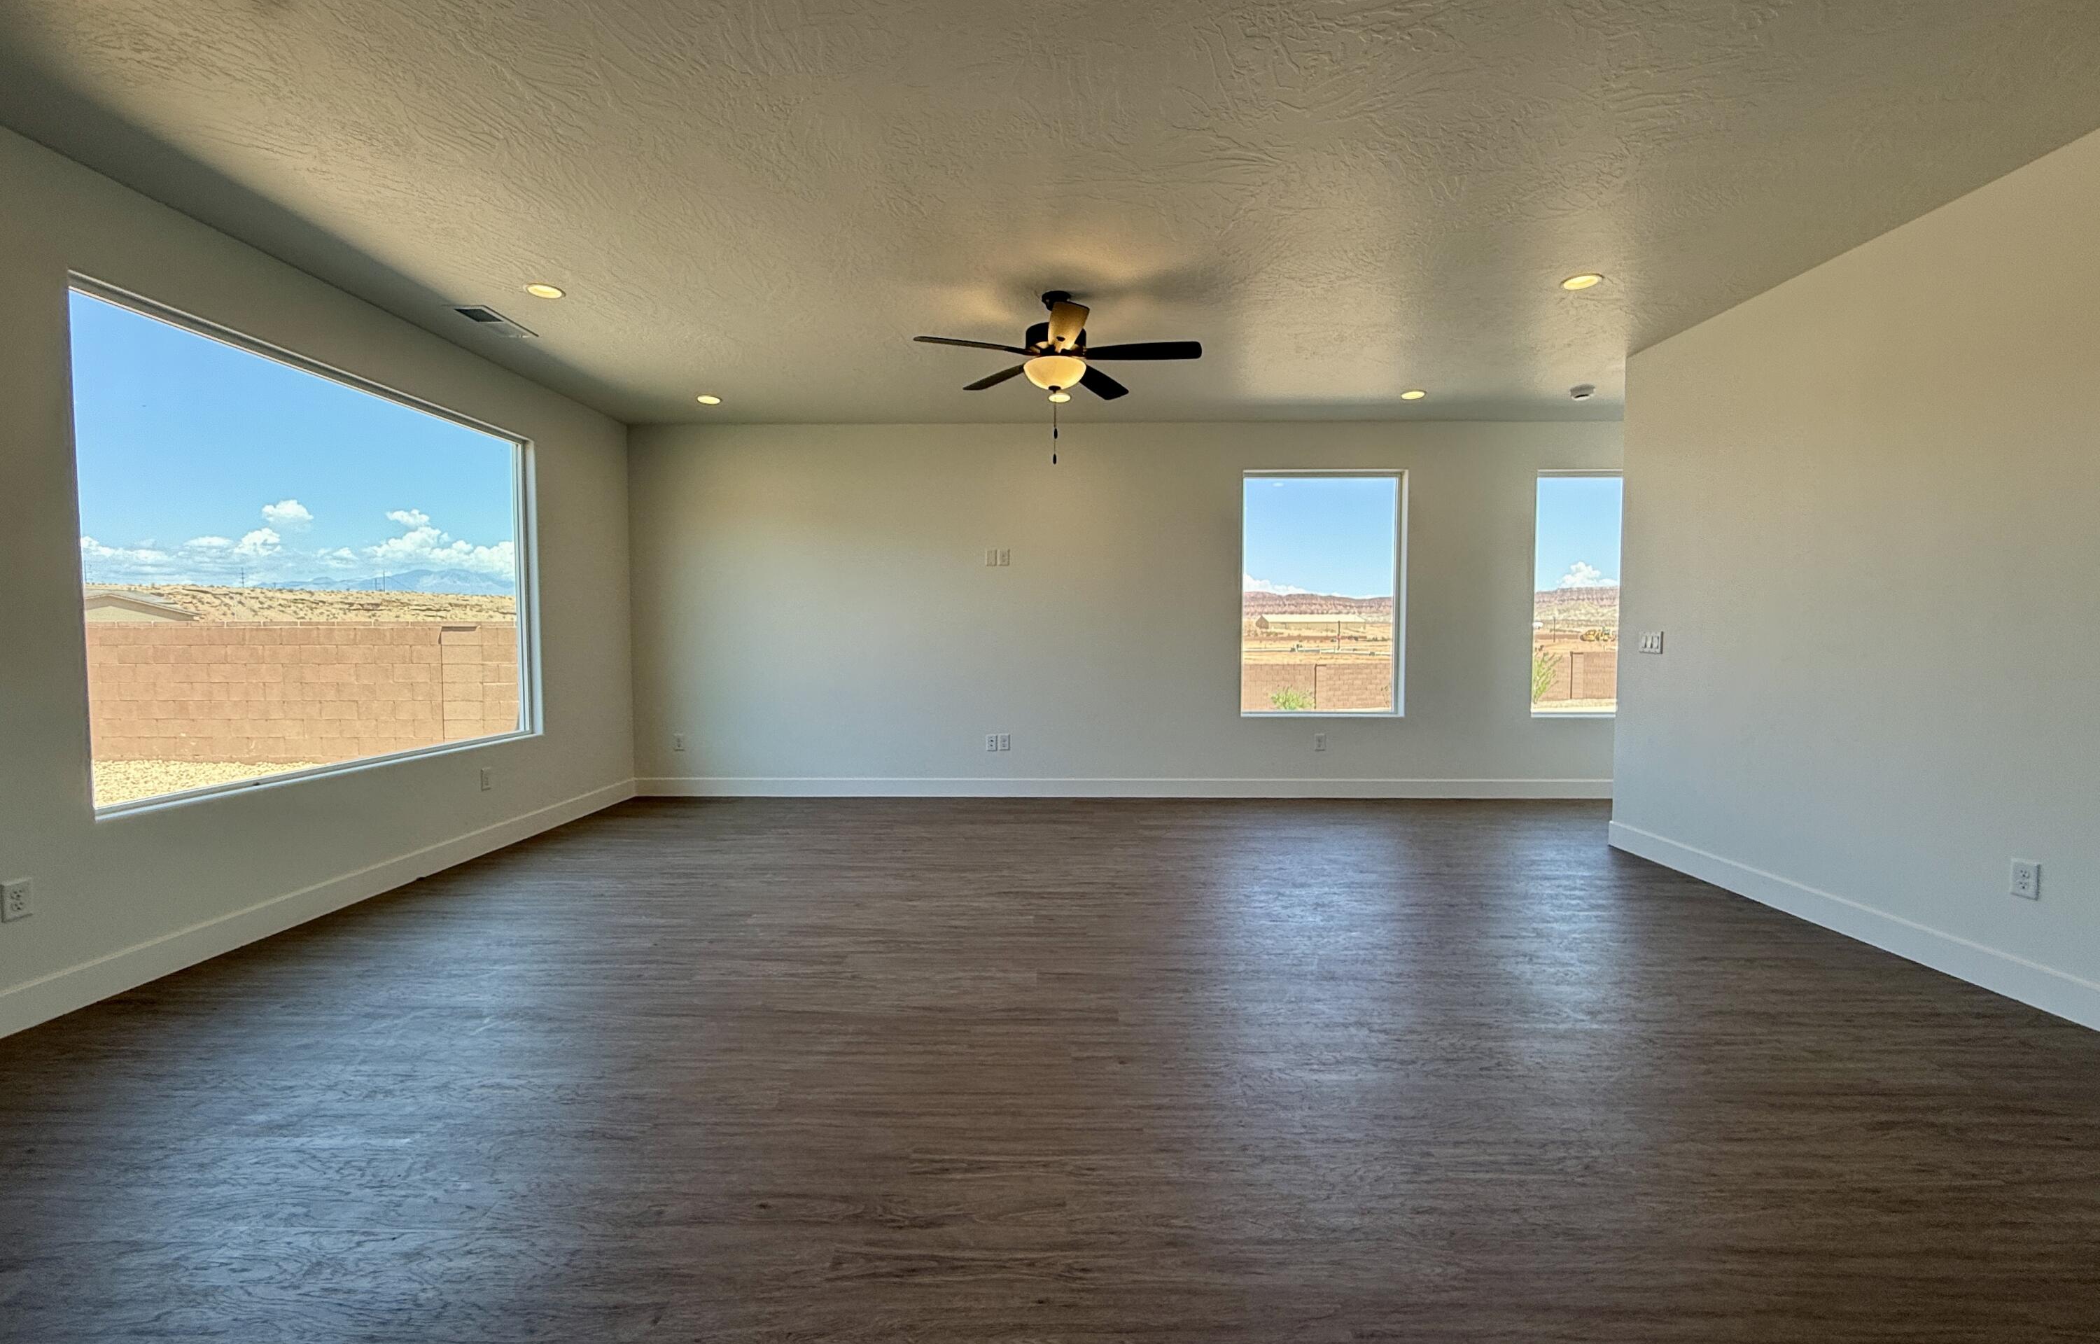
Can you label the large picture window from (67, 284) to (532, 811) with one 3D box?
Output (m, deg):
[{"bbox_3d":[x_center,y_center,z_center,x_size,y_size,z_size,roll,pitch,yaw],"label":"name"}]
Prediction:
[{"bbox_3d":[-3.213,-0.454,3.980,0.110,1.780,2.410,0,3,1],"label":"large picture window"}]

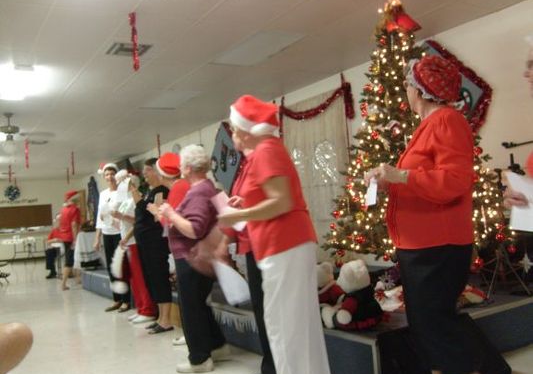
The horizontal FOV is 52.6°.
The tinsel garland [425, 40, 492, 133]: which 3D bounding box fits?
[{"bbox_3d":[1.933,-0.990,5.503,0.130,1.240,0.800,-3,-3,-31],"label":"tinsel garland"}]

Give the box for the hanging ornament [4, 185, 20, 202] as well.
[{"bbox_3d":[-8.435,0.216,17.900,0.530,0.530,0.140,-3,-3,-31],"label":"hanging ornament"}]

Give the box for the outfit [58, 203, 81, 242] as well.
[{"bbox_3d":[-3.509,0.632,9.600,0.420,0.660,0.290,-7,-3,37],"label":"outfit"}]

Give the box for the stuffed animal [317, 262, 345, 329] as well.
[{"bbox_3d":[0.357,0.674,3.380,0.270,0.400,0.270,-4,-3,-22],"label":"stuffed animal"}]

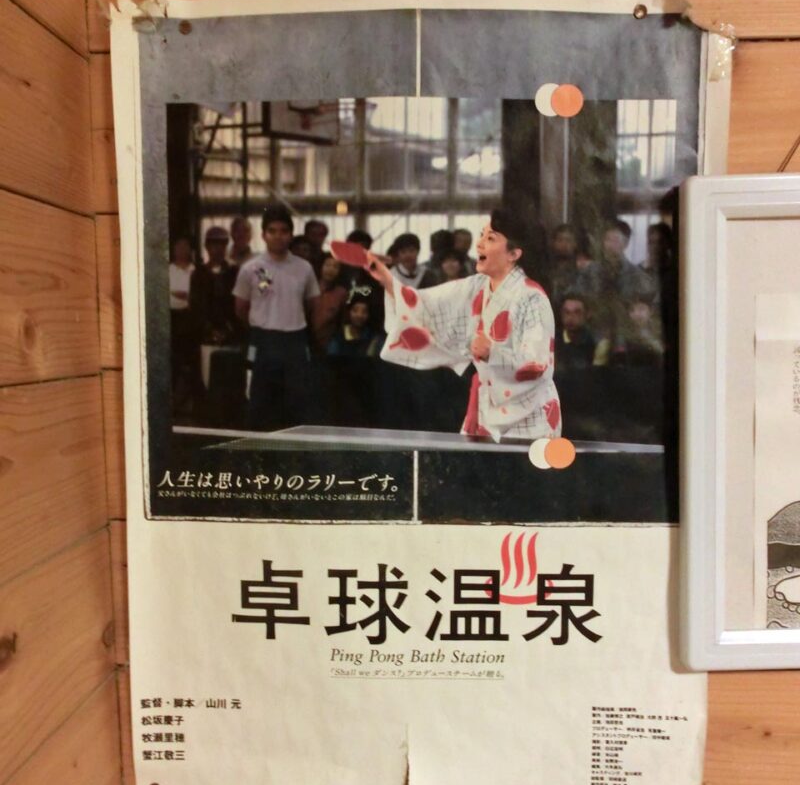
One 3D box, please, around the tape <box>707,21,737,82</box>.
[{"bbox_3d":[0.264,-0.279,0.607,0.024,0.048,0.004,0,5,2],"label":"tape"}]

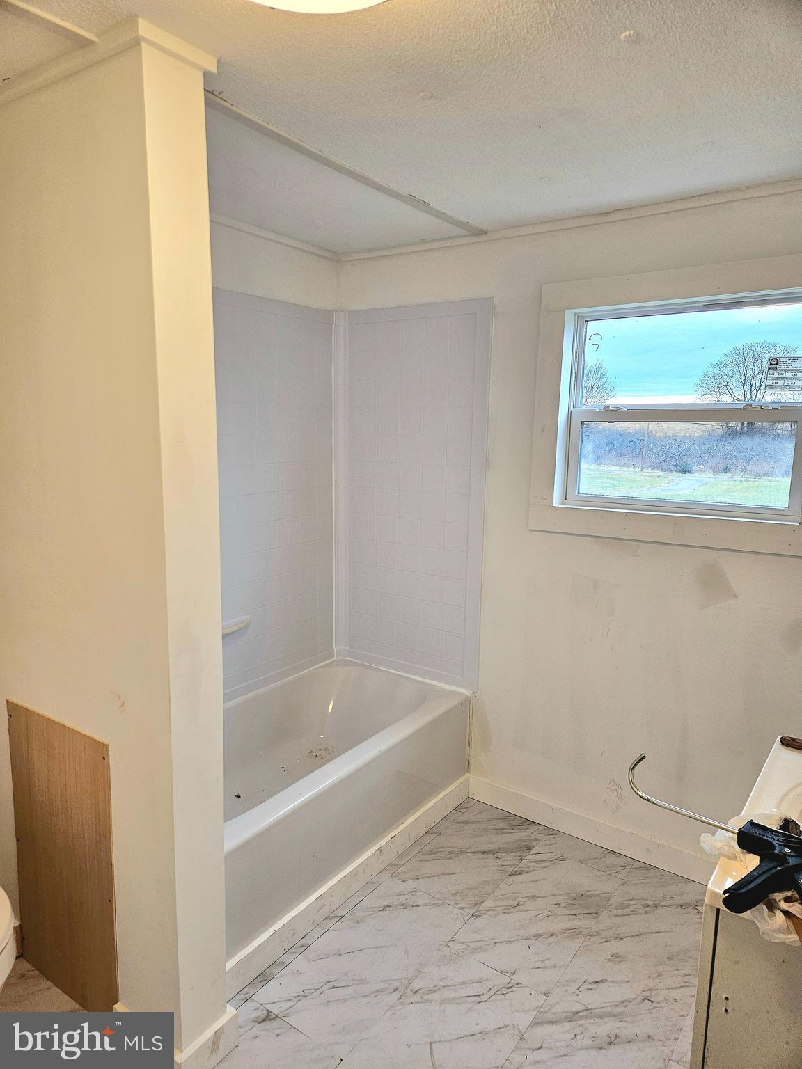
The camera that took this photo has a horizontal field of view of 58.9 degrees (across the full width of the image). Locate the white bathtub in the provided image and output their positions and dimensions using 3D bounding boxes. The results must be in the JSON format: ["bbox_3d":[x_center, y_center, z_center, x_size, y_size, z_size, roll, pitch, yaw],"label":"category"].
[{"bbox_3d":[-0.401,0.880,2.442,0.678,0.435,1.355,8,11,34],"label":"white bathtub"}]

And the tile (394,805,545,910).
[{"bbox_3d":[0.262,1.109,2.490,0.305,0.008,0.600,8,11,34],"label":"tile"}]

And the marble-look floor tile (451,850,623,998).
[{"bbox_3d":[0.432,1.162,2.189,0.305,0.008,0.607,8,11,34],"label":"marble-look floor tile"}]

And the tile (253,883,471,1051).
[{"bbox_3d":[-0.085,1.183,1.999,0.305,0.008,0.610,8,11,34],"label":"tile"}]

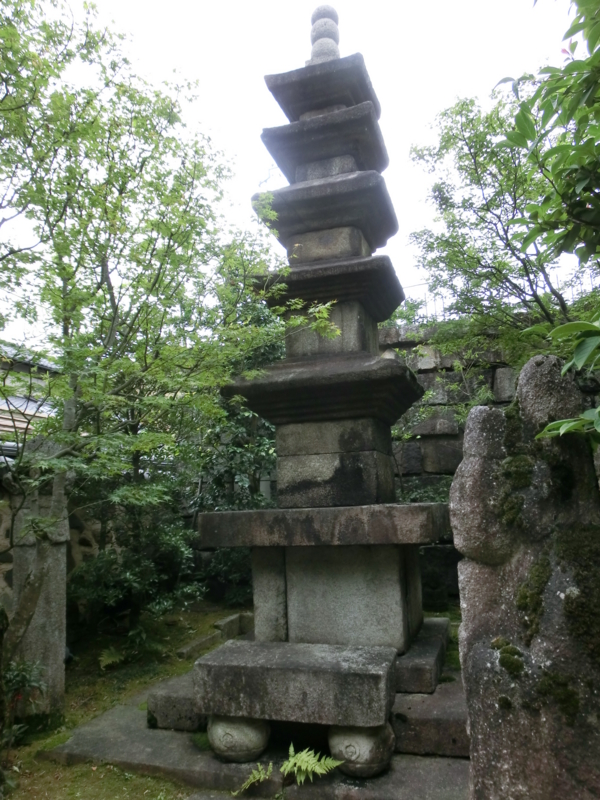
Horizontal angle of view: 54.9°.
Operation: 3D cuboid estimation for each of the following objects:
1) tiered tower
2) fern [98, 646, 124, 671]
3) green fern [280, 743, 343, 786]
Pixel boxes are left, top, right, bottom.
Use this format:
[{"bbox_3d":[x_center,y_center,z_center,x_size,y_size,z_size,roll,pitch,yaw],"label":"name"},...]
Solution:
[{"bbox_3d":[0.161,-0.705,4.226,1.600,5.450,2.100,-5,-9,17],"label":"tiered tower"},{"bbox_3d":[-1.517,2.080,4.650,0.210,0.150,0.200,-3,-9,0],"label":"fern"},{"bbox_3d":[0.054,1.716,2.720,0.290,0.150,0.210,-3,-9,0],"label":"green fern"}]

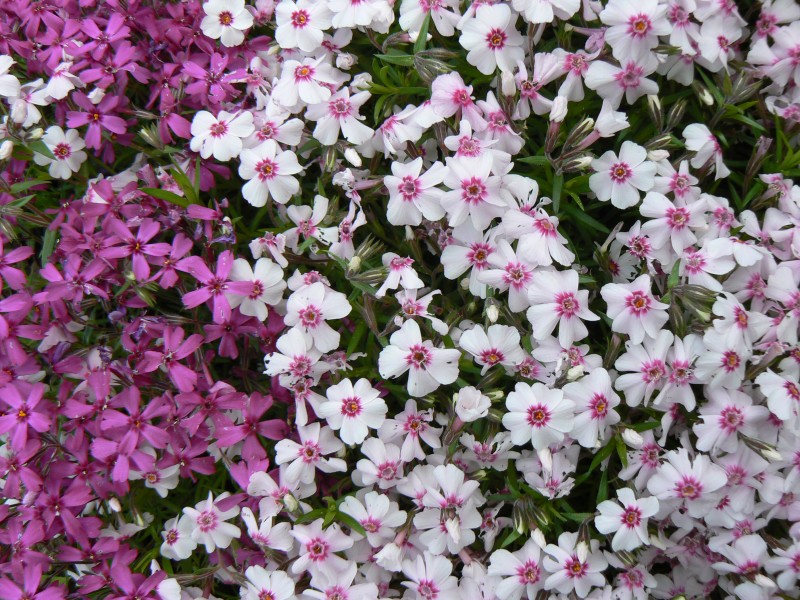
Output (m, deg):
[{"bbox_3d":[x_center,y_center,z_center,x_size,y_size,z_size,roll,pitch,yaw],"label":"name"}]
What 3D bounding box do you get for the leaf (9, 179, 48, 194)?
[{"bbox_3d":[-0.131,-0.041,0.295,0.014,0.003,0.002,-17,14,-11],"label":"leaf"}]

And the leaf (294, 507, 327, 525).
[{"bbox_3d":[-0.029,0.069,0.266,0.011,0.002,0.004,-24,57,-11],"label":"leaf"}]

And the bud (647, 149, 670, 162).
[{"bbox_3d":[0.082,-0.046,0.265,0.008,0.004,0.004,-9,77,15],"label":"bud"}]

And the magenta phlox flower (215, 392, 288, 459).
[{"bbox_3d":[-0.046,0.039,0.260,0.023,0.007,0.021,0,76,0],"label":"magenta phlox flower"}]

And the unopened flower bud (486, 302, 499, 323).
[{"bbox_3d":[0.029,0.004,0.264,0.004,0.004,0.007,-6,66,0],"label":"unopened flower bud"}]

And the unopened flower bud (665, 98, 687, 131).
[{"bbox_3d":[0.096,-0.064,0.288,0.004,0.012,0.004,26,44,11],"label":"unopened flower bud"}]

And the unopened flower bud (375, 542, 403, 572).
[{"bbox_3d":[-0.004,0.077,0.250,0.007,0.007,0.009,24,62,13],"label":"unopened flower bud"}]

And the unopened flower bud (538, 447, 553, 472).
[{"bbox_3d":[0.048,0.053,0.275,0.003,0.003,0.008,-14,52,7],"label":"unopened flower bud"}]

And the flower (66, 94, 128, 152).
[{"bbox_3d":[-0.099,-0.058,0.272,0.020,0.008,0.019,4,72,-2],"label":"flower"}]

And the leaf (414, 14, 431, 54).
[{"bbox_3d":[0.007,-0.085,0.266,0.004,0.014,0.002,14,19,-1],"label":"leaf"}]

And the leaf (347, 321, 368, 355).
[{"bbox_3d":[-0.015,0.013,0.290,0.003,0.013,0.002,24,11,-2],"label":"leaf"}]

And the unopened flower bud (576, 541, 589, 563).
[{"bbox_3d":[0.059,0.081,0.268,0.003,0.003,0.007,-1,38,12],"label":"unopened flower bud"}]

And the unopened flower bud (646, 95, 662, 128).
[{"bbox_3d":[0.083,-0.061,0.270,0.004,0.012,0.004,-14,21,0],"label":"unopened flower bud"}]

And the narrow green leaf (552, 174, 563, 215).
[{"bbox_3d":[0.054,-0.036,0.286,0.003,0.002,0.014,1,87,11],"label":"narrow green leaf"}]

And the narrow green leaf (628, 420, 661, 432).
[{"bbox_3d":[0.078,0.040,0.266,0.011,0.002,0.003,-8,66,3],"label":"narrow green leaf"}]

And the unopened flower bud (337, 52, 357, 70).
[{"bbox_3d":[-0.017,-0.077,0.270,0.006,0.006,0.007,0,18,32],"label":"unopened flower bud"}]

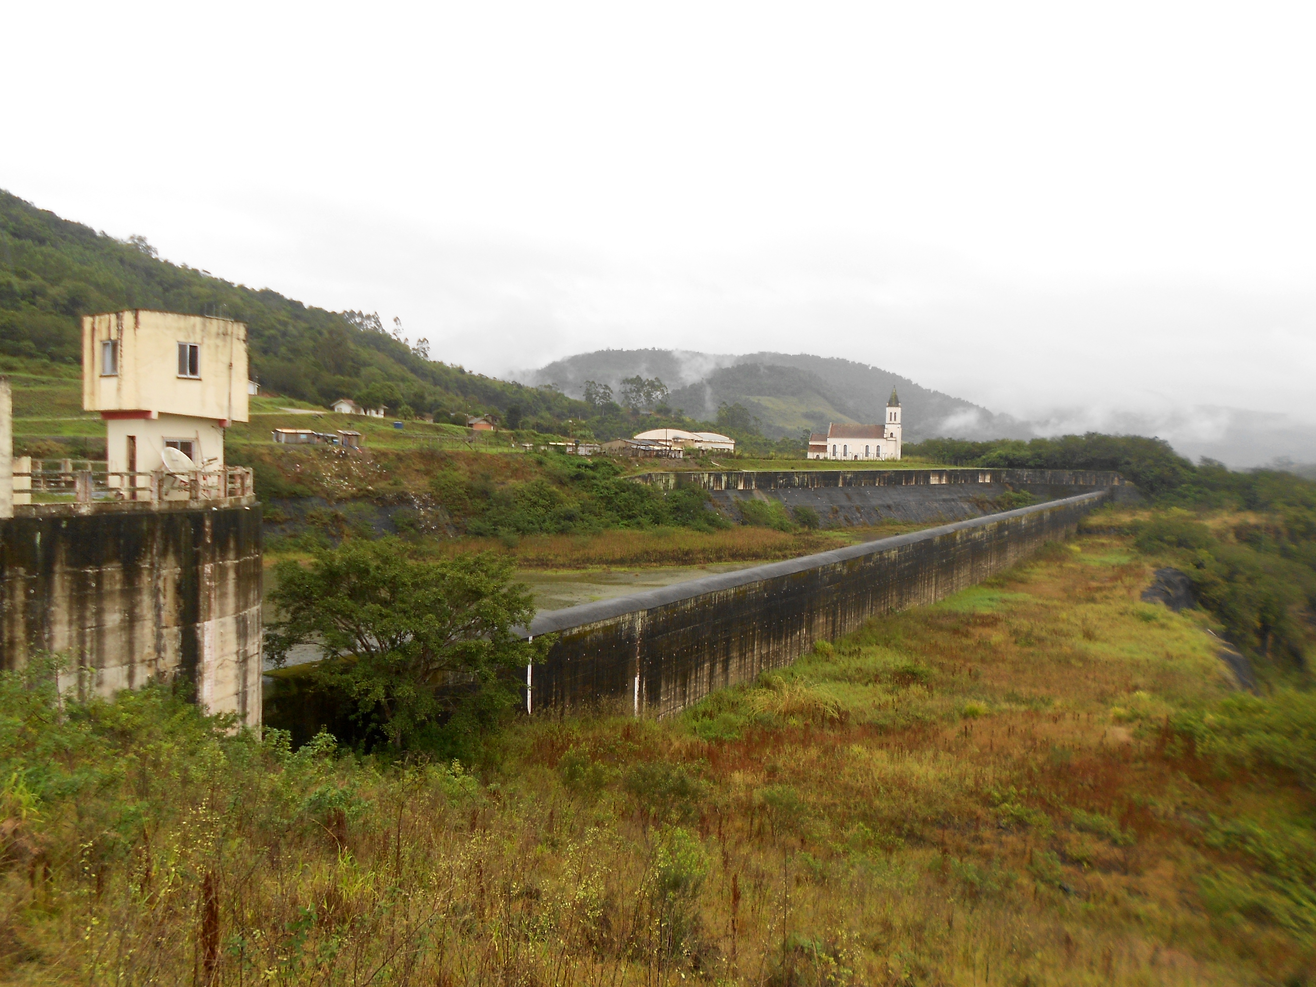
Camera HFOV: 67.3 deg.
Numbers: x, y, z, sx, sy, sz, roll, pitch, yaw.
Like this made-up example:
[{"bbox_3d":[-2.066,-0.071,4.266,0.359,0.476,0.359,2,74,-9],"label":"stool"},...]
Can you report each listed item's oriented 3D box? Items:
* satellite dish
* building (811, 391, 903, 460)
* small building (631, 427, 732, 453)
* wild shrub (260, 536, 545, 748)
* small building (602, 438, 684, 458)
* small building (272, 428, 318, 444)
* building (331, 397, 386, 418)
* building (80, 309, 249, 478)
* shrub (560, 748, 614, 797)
[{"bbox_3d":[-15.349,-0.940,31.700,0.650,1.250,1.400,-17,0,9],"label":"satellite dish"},{"bbox_3d":[62.471,-21.581,312.000,28.000,22.600,11.000,1,2,14],"label":"building"},{"bbox_3d":[8.438,-16.389,312.000,22.000,8.000,31.000,1,2,20],"label":"small building"},{"bbox_3d":[-8.520,5.070,33.500,9.000,7.100,7.800,-1,2,-14],"label":"wild shrub"},{"bbox_3d":[-4.135,-12.128,265.000,10.500,5.100,19.000,2,3,38],"label":"small building"},{"bbox_3d":[-67.927,-10.680,185.000,7.600,2.900,4.200,-1,3,-30],"label":"small building"},{"bbox_3d":[-77.317,-22.147,255.000,8.000,4.500,12.000,1,3,27],"label":"building"},{"bbox_3d":[-16.900,-2.800,34.000,3.950,6.300,3.950,2,3,41],"label":"building"},{"bbox_3d":[-1.866,7.342,26.000,1.400,1.270,1.300,0,2,0],"label":"shrub"}]

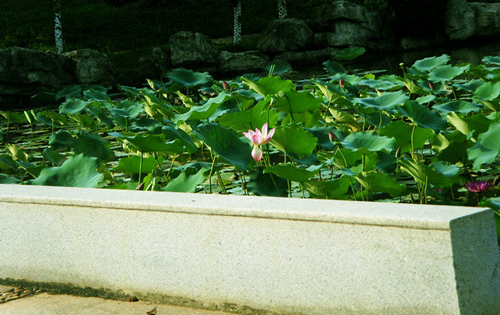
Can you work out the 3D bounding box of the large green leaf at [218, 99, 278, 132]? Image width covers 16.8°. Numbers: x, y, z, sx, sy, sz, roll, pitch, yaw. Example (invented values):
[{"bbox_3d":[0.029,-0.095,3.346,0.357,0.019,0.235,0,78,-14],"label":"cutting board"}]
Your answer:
[{"bbox_3d":[-0.011,-0.318,12.800,0.445,0.099,0.423,-8,-19,0],"label":"large green leaf"}]

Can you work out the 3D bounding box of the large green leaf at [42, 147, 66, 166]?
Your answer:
[{"bbox_3d":[-1.642,-0.008,14.190,0.197,0.150,0.197,-7,7,0],"label":"large green leaf"}]

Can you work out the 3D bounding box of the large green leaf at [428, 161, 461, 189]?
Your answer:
[{"bbox_3d":[1.139,0.100,9.900,0.187,0.130,0.200,-6,8,6],"label":"large green leaf"}]

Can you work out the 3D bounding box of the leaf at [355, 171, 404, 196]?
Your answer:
[{"bbox_3d":[0.728,0.146,9.500,0.281,0.101,0.250,-7,8,4],"label":"leaf"}]

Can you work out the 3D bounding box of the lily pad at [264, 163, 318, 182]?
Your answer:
[{"bbox_3d":[0.274,0.099,11.177,0.350,0.099,0.315,-7,7,0],"label":"lily pad"}]

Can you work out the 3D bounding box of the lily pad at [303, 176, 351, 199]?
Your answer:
[{"bbox_3d":[0.453,0.178,10.000,0.278,0.062,0.264,-7,-14,0],"label":"lily pad"}]

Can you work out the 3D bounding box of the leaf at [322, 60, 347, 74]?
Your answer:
[{"bbox_3d":[0.965,-1.028,19.300,0.266,0.063,0.253,15,20,0],"label":"leaf"}]

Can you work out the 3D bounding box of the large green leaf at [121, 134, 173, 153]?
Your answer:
[{"bbox_3d":[-0.826,-0.112,13.482,0.407,0.105,0.346,-7,7,0],"label":"large green leaf"}]

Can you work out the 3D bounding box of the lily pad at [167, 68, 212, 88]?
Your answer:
[{"bbox_3d":[-0.680,-0.888,19.000,0.512,0.102,0.487,3,17,0],"label":"lily pad"}]

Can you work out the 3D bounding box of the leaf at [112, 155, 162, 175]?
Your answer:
[{"bbox_3d":[-0.854,0.053,12.716,0.354,0.120,0.265,-7,7,0],"label":"leaf"}]

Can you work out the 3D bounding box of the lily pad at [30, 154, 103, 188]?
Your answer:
[{"bbox_3d":[-1.086,0.095,10.000,0.426,0.167,0.360,-8,8,-6],"label":"lily pad"}]

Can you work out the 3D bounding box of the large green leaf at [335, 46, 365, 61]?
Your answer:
[{"bbox_3d":[1.242,-1.299,21.102,0.367,0.141,0.349,-7,7,0],"label":"large green leaf"}]

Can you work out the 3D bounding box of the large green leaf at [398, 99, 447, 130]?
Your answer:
[{"bbox_3d":[1.167,-0.286,11.500,0.339,0.068,0.322,20,20,0],"label":"large green leaf"}]

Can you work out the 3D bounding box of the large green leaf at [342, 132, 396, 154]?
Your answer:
[{"bbox_3d":[0.742,-0.087,10.500,0.334,0.067,0.317,-2,16,0],"label":"large green leaf"}]

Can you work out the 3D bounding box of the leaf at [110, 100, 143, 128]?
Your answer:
[{"bbox_3d":[-1.191,-0.424,16.300,0.335,0.139,0.318,-7,21,0],"label":"leaf"}]

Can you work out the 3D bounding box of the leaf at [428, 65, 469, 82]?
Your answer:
[{"bbox_3d":[1.844,-0.780,15.700,0.364,0.073,0.346,-11,19,0],"label":"leaf"}]

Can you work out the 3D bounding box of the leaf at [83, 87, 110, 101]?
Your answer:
[{"bbox_3d":[-1.865,-0.777,20.528,0.333,0.139,0.317,-7,7,0],"label":"leaf"}]

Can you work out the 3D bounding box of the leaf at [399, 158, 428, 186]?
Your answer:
[{"bbox_3d":[0.984,0.090,10.173,0.177,0.152,0.212,-7,7,0],"label":"leaf"}]

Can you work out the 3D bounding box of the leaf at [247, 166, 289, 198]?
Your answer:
[{"bbox_3d":[0.108,0.148,10.400,0.277,0.055,0.264,-2,33,0],"label":"leaf"}]

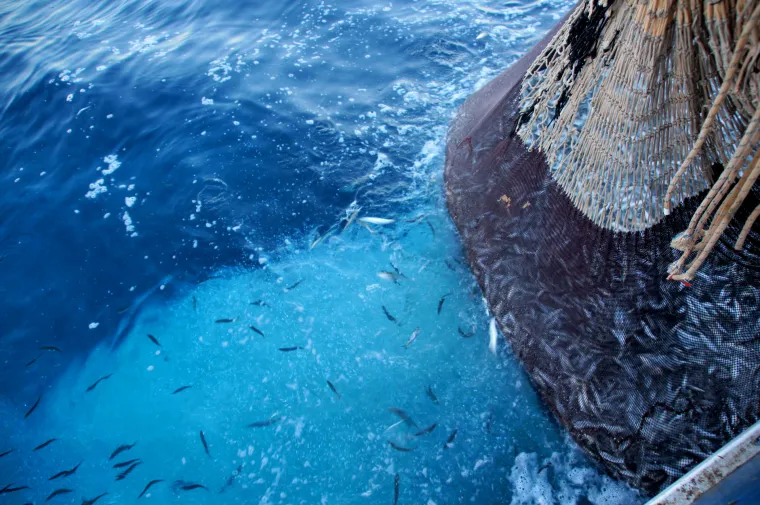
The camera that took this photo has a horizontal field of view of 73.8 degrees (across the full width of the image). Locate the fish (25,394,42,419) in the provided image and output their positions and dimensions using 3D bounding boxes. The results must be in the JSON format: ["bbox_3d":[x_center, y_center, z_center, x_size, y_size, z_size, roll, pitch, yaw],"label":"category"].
[{"bbox_3d":[-2.833,1.256,4.135,0.037,0.047,0.225,5,42,5],"label":"fish"}]

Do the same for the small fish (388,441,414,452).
[{"bbox_3d":[0.165,1.476,3.890,0.226,0.048,0.037,11,43,12],"label":"small fish"}]

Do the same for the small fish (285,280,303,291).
[{"bbox_3d":[-0.566,0.212,3.354,0.172,0.033,0.022,-32,50,-31],"label":"small fish"}]

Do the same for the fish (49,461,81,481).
[{"bbox_3d":[-1.491,1.036,2.406,0.166,0.032,0.022,-28,48,-28],"label":"fish"}]

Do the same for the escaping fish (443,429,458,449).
[{"bbox_3d":[0.548,1.442,3.928,0.036,0.046,0.219,27,49,27],"label":"escaping fish"}]

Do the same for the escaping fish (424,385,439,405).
[{"bbox_3d":[0.436,1.183,4.215,0.036,0.046,0.221,-16,44,-17],"label":"escaping fish"}]

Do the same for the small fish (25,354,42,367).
[{"bbox_3d":[-3.060,0.954,4.471,0.033,0.042,0.200,26,48,26],"label":"small fish"}]

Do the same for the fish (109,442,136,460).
[{"bbox_3d":[-1.957,1.510,3.853,0.222,0.047,0.037,-33,52,-31],"label":"fish"}]

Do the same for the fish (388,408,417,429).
[{"bbox_3d":[0.127,0.872,2.655,0.199,0.038,0.026,26,47,27],"label":"fish"}]

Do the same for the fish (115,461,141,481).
[{"bbox_3d":[-1.848,1.612,3.740,0.218,0.046,0.036,-31,51,-30],"label":"fish"}]

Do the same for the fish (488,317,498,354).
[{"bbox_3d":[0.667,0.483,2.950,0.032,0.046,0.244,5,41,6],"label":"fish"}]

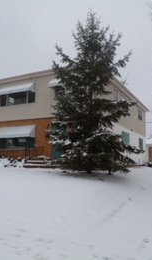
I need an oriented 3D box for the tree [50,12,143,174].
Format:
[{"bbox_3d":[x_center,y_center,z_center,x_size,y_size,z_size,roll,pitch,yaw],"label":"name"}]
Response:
[{"bbox_3d":[0.745,-1.764,10.152,3.800,7.100,3.800,-3,-9,27],"label":"tree"}]

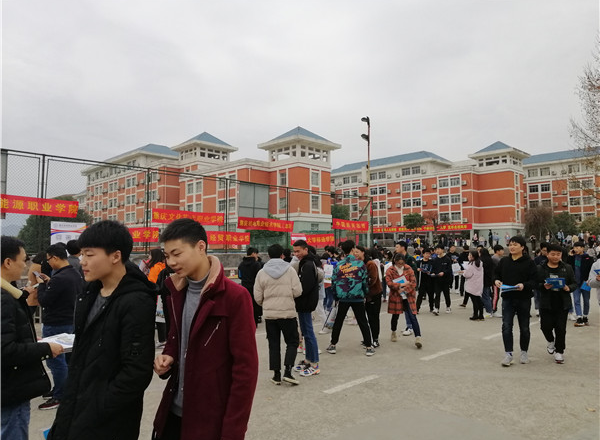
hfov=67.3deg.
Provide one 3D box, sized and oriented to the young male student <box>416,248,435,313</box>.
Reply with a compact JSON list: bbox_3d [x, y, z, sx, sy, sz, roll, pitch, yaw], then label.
[{"bbox_3d":[3.373,1.626,12.113,0.500,1.727,0.450,1,-4,-9],"label":"young male student"}]

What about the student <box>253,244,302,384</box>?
[{"bbox_3d":[-0.270,1.160,5.662,0.580,1.710,0.420,-1,-4,12],"label":"student"}]

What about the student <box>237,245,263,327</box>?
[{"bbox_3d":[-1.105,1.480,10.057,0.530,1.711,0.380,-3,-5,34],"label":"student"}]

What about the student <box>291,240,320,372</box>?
[{"bbox_3d":[0.074,1.157,6.025,0.420,1.770,0.500,1,-4,-17],"label":"student"}]

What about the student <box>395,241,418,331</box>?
[{"bbox_3d":[2.115,1.345,8.991,0.420,1.830,0.520,3,-5,-37],"label":"student"}]

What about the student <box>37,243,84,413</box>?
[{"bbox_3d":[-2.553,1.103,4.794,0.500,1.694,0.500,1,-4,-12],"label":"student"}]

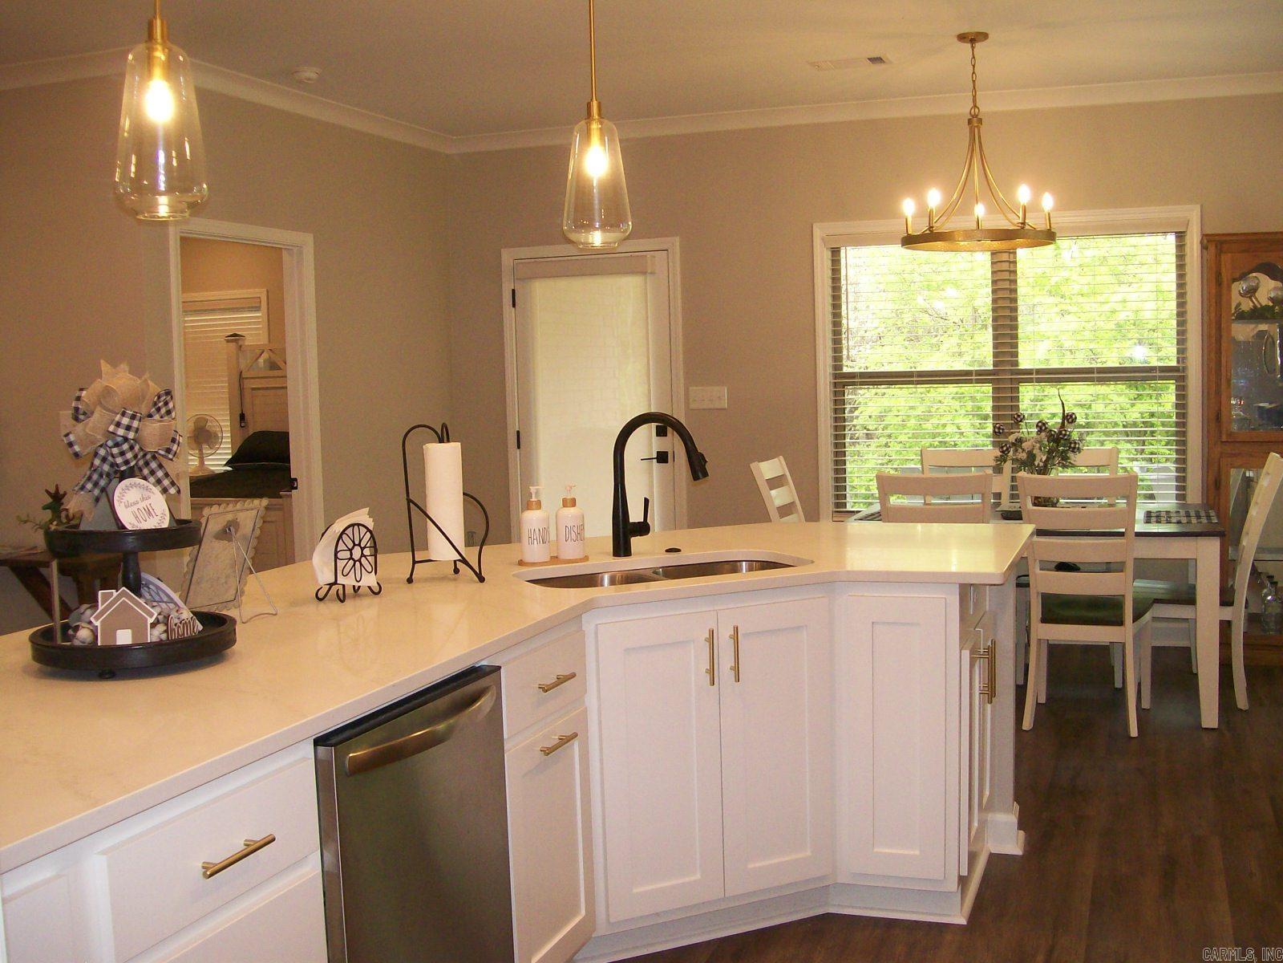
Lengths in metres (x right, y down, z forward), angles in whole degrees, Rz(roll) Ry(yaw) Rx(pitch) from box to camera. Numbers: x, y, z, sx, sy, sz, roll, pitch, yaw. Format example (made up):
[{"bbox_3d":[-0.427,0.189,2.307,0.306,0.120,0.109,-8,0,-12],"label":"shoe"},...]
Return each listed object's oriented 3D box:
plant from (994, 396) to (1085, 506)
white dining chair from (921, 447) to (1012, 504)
[{"bbox_3d":[1.674,-0.112,5.623,0.380,0.501,0.370,0,6,19],"label":"plant"},{"bbox_3d":[1.496,0.350,6.247,0.460,0.980,0.540,0,6,19],"label":"white dining chair"}]

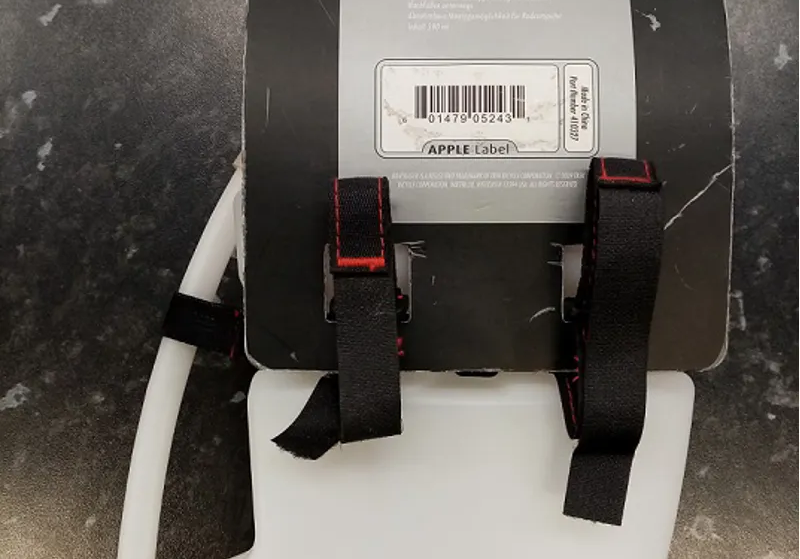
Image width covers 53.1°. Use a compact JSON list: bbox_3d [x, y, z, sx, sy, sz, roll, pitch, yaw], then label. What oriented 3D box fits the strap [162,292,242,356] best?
[{"bbox_3d":[-0.065,0.015,0.265,0.026,0.018,0.016,15,90,0],"label":"strap"}]

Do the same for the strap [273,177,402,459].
[{"bbox_3d":[-0.018,0.013,0.231,0.038,0.038,0.081,0,90,0],"label":"strap"}]

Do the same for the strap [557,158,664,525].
[{"bbox_3d":[0.058,0.019,0.226,0.021,0.044,0.104,0,90,0],"label":"strap"}]

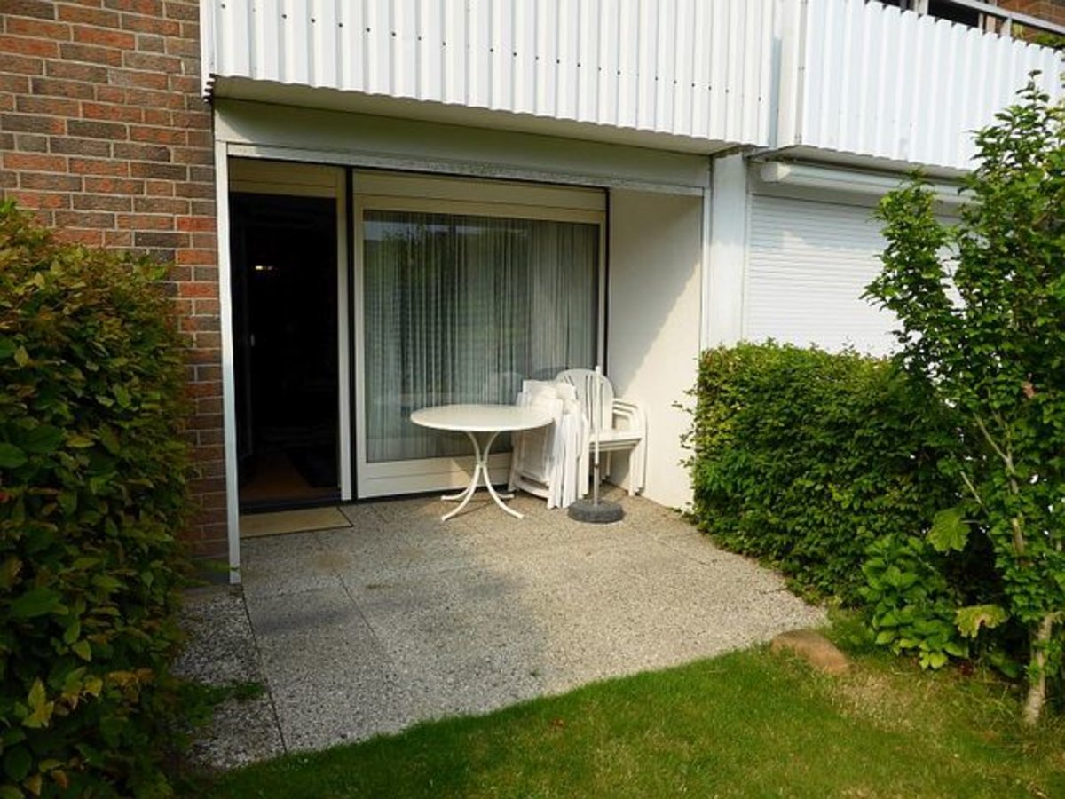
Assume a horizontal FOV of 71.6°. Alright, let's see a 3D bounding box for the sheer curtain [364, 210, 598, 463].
[{"bbox_3d":[-0.331,-0.507,5.904,1.968,1.966,0.100,-3,7,-25],"label":"sheer curtain"}]

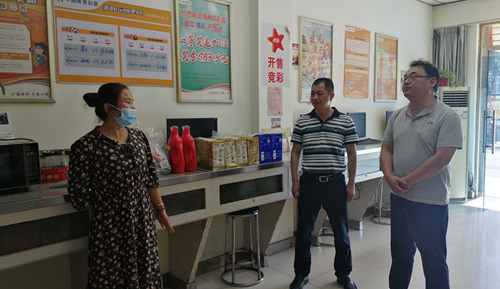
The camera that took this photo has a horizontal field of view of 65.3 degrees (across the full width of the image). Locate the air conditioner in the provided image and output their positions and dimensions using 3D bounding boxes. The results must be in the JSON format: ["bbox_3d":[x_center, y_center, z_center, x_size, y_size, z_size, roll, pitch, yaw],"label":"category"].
[{"bbox_3d":[3.171,0.009,6.051,0.380,1.740,0.250,1,6,12],"label":"air conditioner"}]

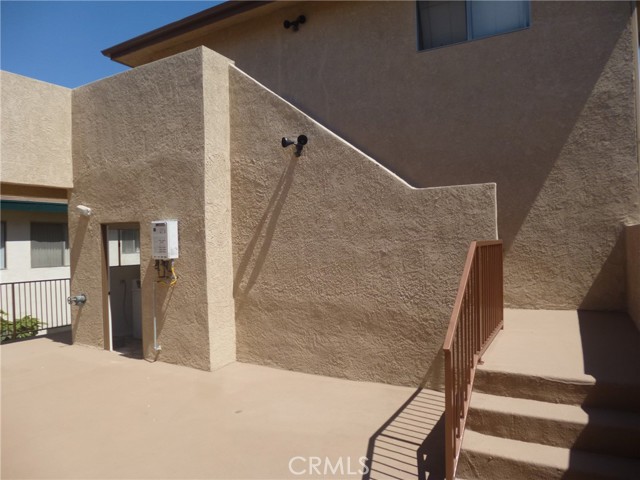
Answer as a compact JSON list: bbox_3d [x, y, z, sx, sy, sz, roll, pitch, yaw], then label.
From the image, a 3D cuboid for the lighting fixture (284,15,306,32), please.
[{"bbox_3d":[-0.401,-3.546,7.270,0.360,0.240,0.200,-1,0,30],"label":"lighting fixture"}]

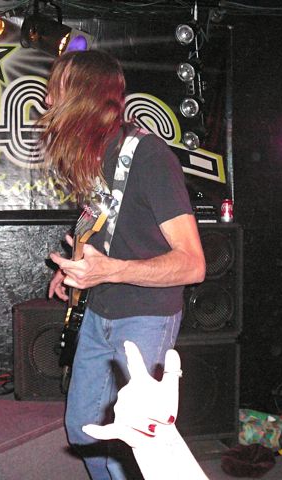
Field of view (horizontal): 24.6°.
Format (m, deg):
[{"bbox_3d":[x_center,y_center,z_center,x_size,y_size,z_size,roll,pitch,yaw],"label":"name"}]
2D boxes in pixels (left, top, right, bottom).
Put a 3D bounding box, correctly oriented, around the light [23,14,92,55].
[{"bbox_3d":[-0.465,-1.121,3.600,0.320,0.190,0.190,21,4,-2],"label":"light"}]

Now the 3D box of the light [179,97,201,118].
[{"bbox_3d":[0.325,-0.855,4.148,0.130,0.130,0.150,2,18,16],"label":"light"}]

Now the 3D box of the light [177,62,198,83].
[{"bbox_3d":[0.322,-1.058,3.986,0.130,0.130,0.160,3,33,33],"label":"light"}]

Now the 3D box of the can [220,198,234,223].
[{"bbox_3d":[0.448,-0.150,3.380,0.066,0.122,0.066,0,4,0],"label":"can"}]

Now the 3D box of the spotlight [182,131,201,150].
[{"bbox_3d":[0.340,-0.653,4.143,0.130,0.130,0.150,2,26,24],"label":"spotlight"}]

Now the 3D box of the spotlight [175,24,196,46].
[{"bbox_3d":[0.300,-1.277,3.962,0.130,0.130,0.160,2,30,26],"label":"spotlight"}]

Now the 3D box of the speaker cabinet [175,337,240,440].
[{"bbox_3d":[0.197,0.796,3.675,0.610,0.560,0.420,-1,6,-10],"label":"speaker cabinet"}]

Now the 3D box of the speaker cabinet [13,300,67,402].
[{"bbox_3d":[-0.528,0.701,4.184,0.540,0.560,0.360,0,6,-2],"label":"speaker cabinet"}]

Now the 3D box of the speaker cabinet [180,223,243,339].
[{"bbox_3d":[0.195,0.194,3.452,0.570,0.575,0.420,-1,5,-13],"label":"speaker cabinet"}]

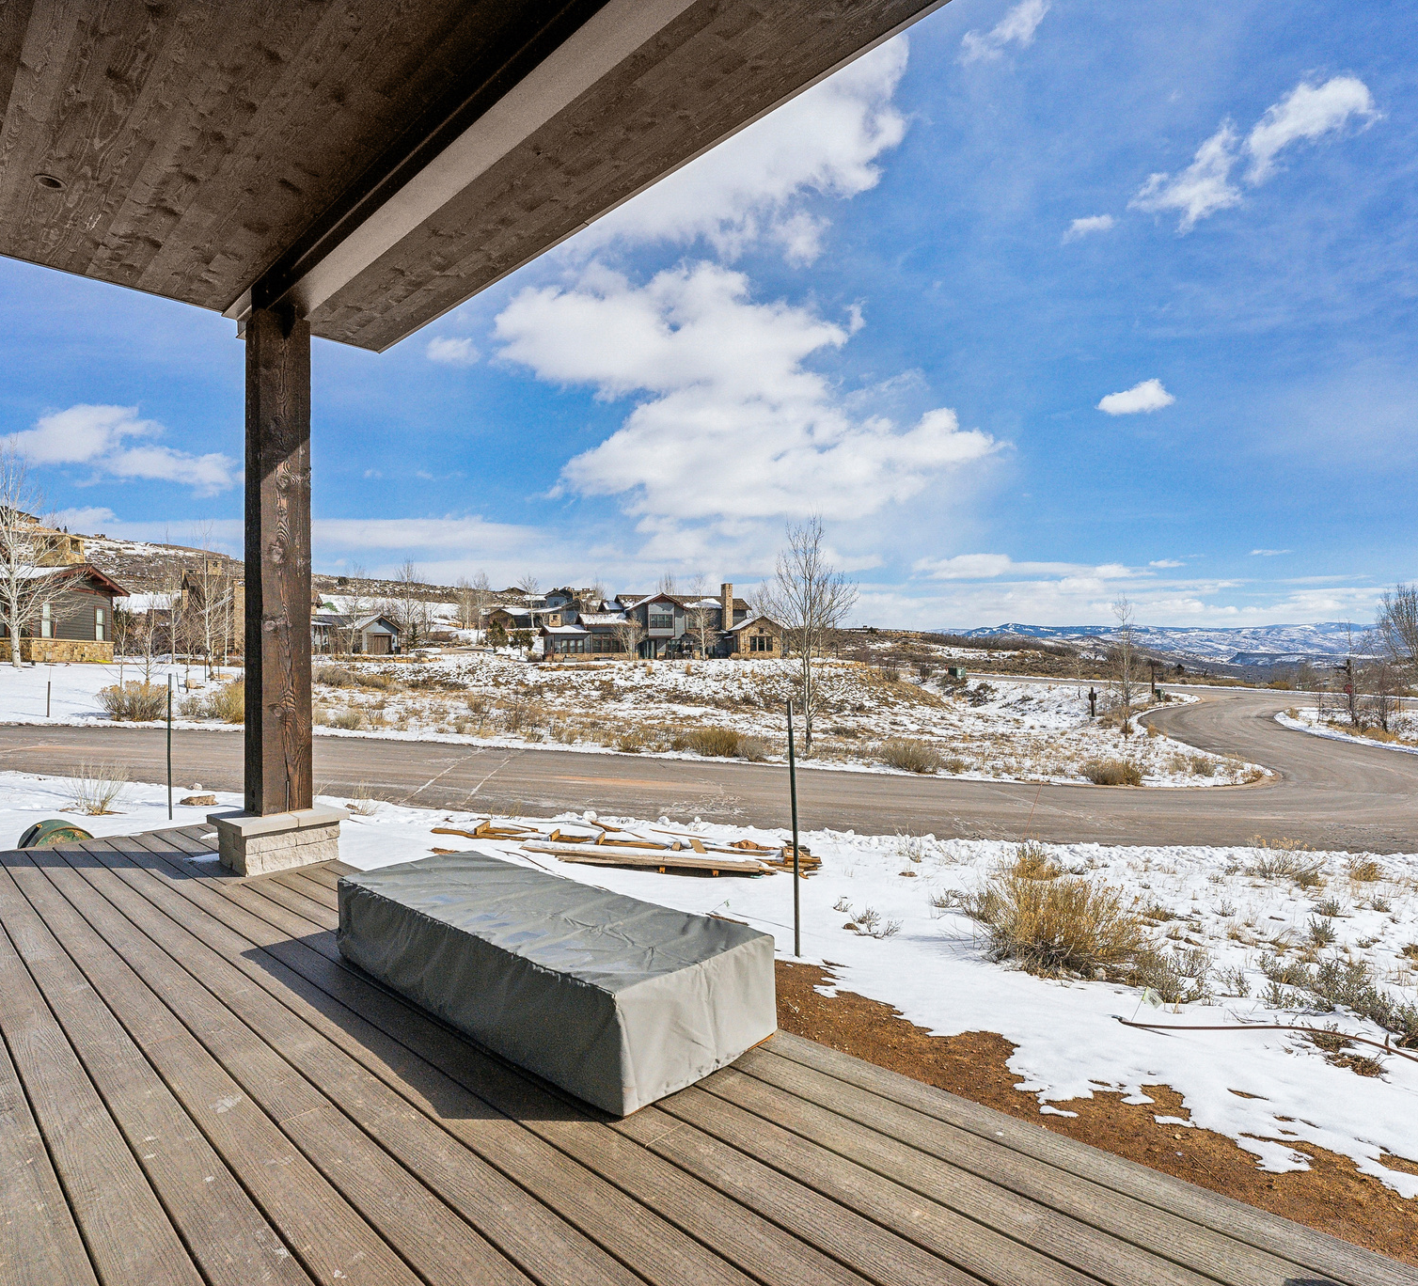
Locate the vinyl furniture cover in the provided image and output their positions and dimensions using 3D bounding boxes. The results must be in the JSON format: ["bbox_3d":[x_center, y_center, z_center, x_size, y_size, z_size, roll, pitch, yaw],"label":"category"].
[{"bbox_3d":[-0.675,1.135,3.000,1.840,0.315,0.660,-2,-2,43],"label":"vinyl furniture cover"}]

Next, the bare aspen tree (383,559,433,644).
[{"bbox_3d":[-34.397,-4.569,92.000,5.500,10.170,5.500,0,0,0],"label":"bare aspen tree"}]

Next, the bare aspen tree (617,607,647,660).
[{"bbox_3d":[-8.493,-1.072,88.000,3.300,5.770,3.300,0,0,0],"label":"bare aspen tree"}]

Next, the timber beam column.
[{"bbox_3d":[-2.710,-0.375,5.070,0.580,3.500,0.580,0,0,43],"label":"timber beam column"}]

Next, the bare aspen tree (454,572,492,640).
[{"bbox_3d":[-30.894,-4.821,105.000,4.700,8.850,4.700,0,0,0],"label":"bare aspen tree"}]

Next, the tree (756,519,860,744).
[{"bbox_3d":[2.025,-0.186,16.500,2.100,4.820,2.100,0,0,0],"label":"tree"}]

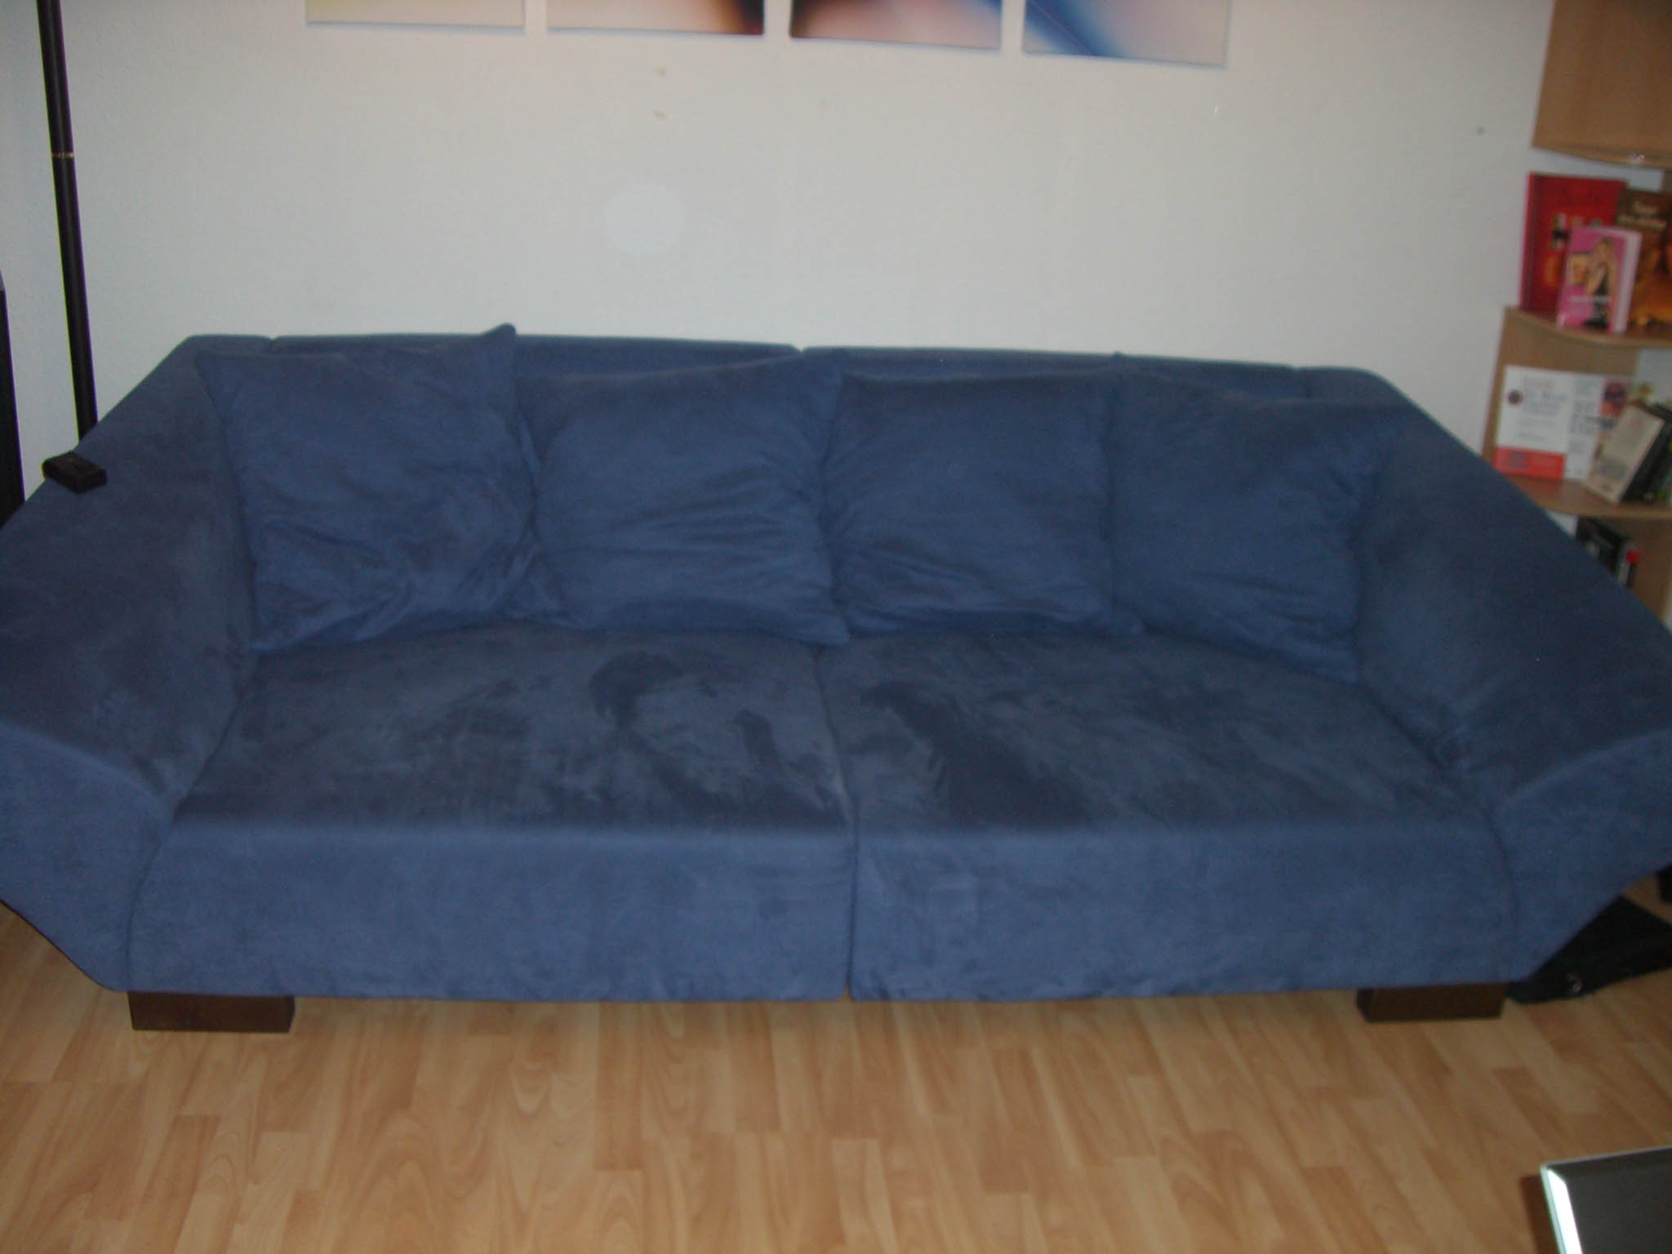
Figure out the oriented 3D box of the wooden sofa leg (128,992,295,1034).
[{"bbox_3d":[-0.954,0.574,2.818,0.233,0.075,0.060,1,20,-6],"label":"wooden sofa leg"}]

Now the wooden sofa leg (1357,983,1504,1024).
[{"bbox_3d":[0.977,0.599,3.011,0.228,0.075,0.060,1,20,-6],"label":"wooden sofa leg"}]

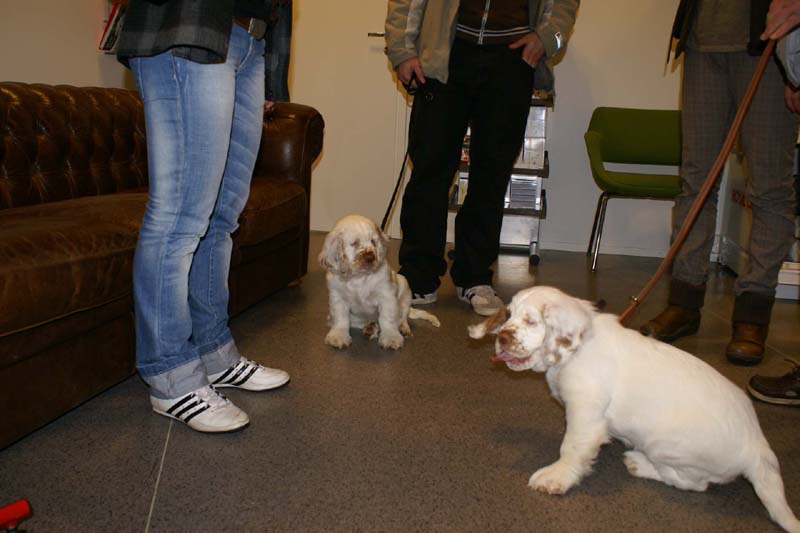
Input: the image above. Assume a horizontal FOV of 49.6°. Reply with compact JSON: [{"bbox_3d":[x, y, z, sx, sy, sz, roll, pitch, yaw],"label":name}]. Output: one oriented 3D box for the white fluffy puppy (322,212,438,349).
[{"bbox_3d":[-0.071,0.031,2.912,0.340,0.415,0.410,5,12,14],"label":"white fluffy puppy"}]

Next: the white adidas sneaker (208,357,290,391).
[{"bbox_3d":[-0.441,0.283,2.420,0.275,0.095,0.103,2,12,-2],"label":"white adidas sneaker"}]

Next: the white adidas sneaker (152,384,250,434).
[{"bbox_3d":[-0.499,0.333,2.168,0.280,0.095,0.103,7,13,23],"label":"white adidas sneaker"}]

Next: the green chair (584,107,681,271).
[{"bbox_3d":[1.219,-0.376,4.232,0.620,0.765,0.570,4,12,8],"label":"green chair"}]

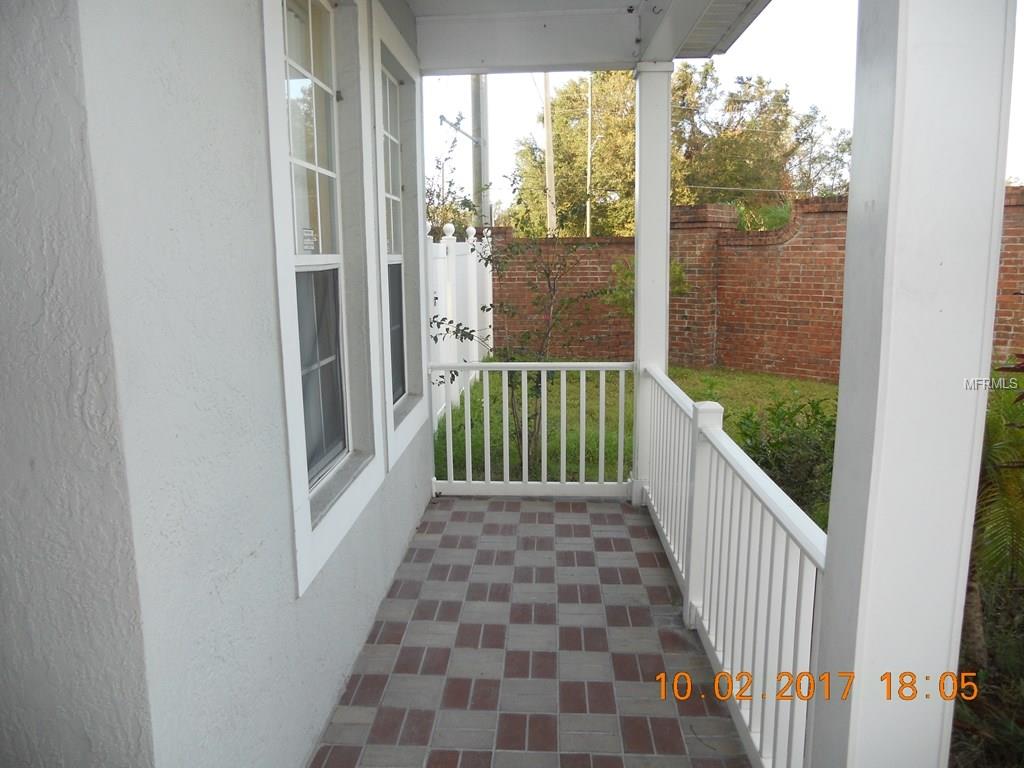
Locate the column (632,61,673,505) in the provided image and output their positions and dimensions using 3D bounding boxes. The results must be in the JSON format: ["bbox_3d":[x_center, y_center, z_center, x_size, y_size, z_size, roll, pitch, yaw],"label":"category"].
[{"bbox_3d":[0.830,-0.541,4.787,0.198,2.585,0.198,0,10,3],"label":"column"}]

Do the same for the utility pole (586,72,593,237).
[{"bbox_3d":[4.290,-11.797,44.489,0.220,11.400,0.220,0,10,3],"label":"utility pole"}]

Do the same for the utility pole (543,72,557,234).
[{"bbox_3d":[1.277,-8.056,26.994,0.290,10.200,0.290,-2,10,3],"label":"utility pole"}]

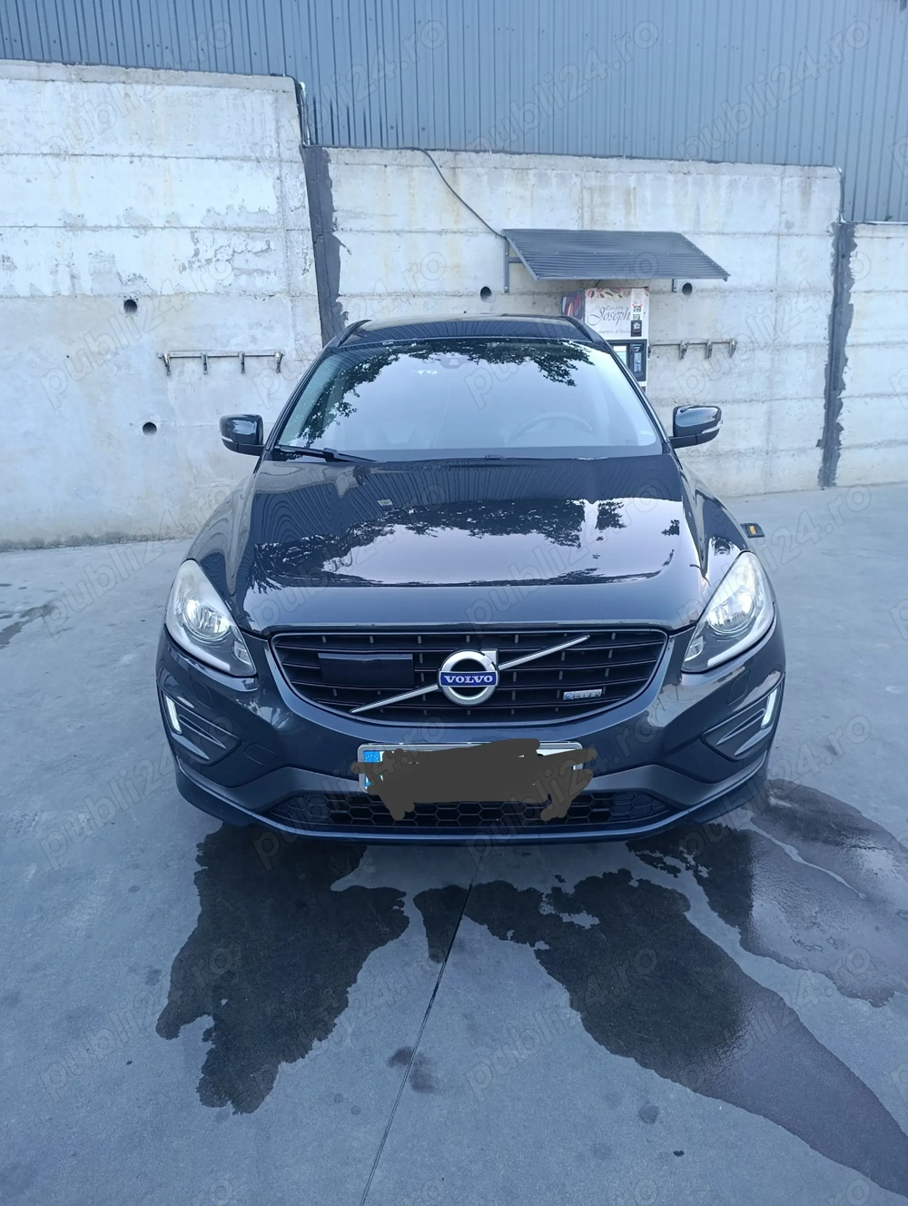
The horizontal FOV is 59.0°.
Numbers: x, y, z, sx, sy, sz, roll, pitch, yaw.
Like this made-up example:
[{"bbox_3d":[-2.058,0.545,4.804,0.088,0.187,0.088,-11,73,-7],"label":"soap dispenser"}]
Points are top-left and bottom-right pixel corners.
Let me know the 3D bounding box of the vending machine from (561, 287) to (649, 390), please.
[{"bbox_3d":[1.385,-1.889,7.460,0.605,1.870,0.570,-5,14,-13],"label":"vending machine"}]

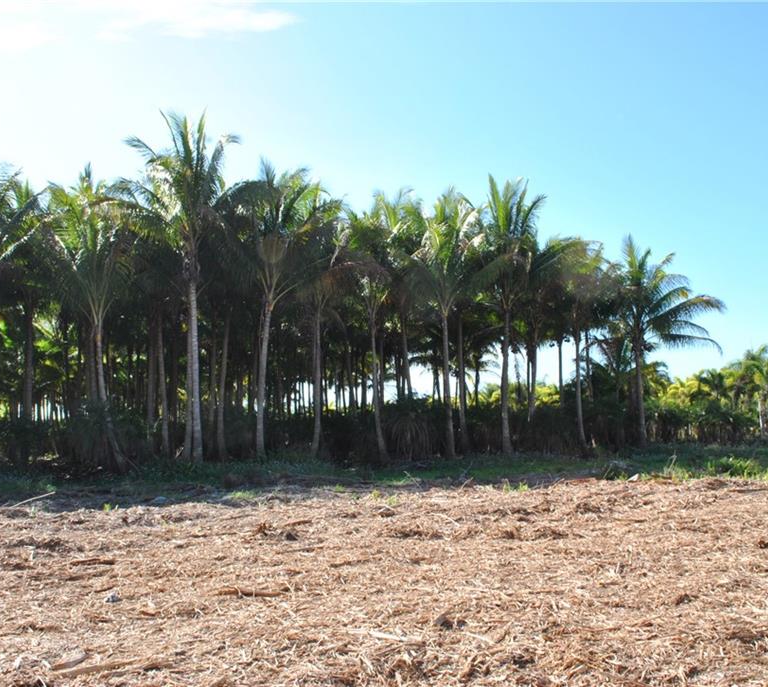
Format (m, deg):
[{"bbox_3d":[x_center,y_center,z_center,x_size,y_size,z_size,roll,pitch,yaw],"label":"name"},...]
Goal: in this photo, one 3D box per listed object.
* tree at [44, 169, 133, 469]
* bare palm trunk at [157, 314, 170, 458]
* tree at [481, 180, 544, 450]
[{"bbox_3d":[-9.351,-0.847,24.431,2.900,9.660,2.900,0,-5,0],"label":"tree"},{"bbox_3d":[-8.531,1.639,29.766,0.480,5.567,0.360,0,-5,0],"label":"bare palm trunk"},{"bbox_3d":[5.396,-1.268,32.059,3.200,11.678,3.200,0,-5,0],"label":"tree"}]

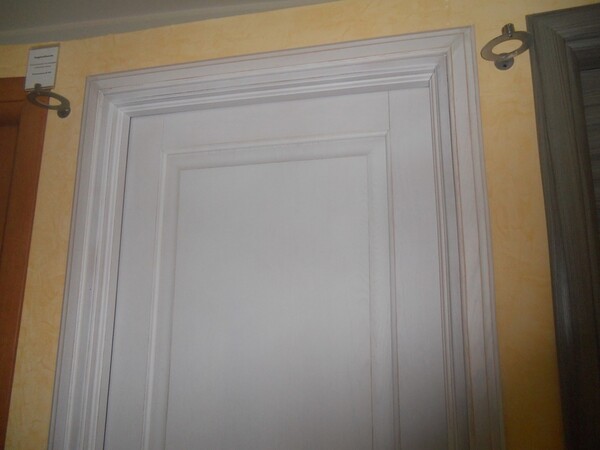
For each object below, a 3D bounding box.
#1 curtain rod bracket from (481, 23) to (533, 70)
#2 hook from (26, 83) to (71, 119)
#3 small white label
[{"bbox_3d":[0.419,-0.362,0.948,0.101,0.046,0.115,-2,-11,13],"label":"curtain rod bracket"},{"bbox_3d":[-0.639,-0.319,1.198,0.101,0.046,0.115,-2,-11,13],"label":"hook"},{"bbox_3d":[-0.639,-0.390,1.159,0.086,0.114,0.004,-2,-11,13],"label":"small white label"}]

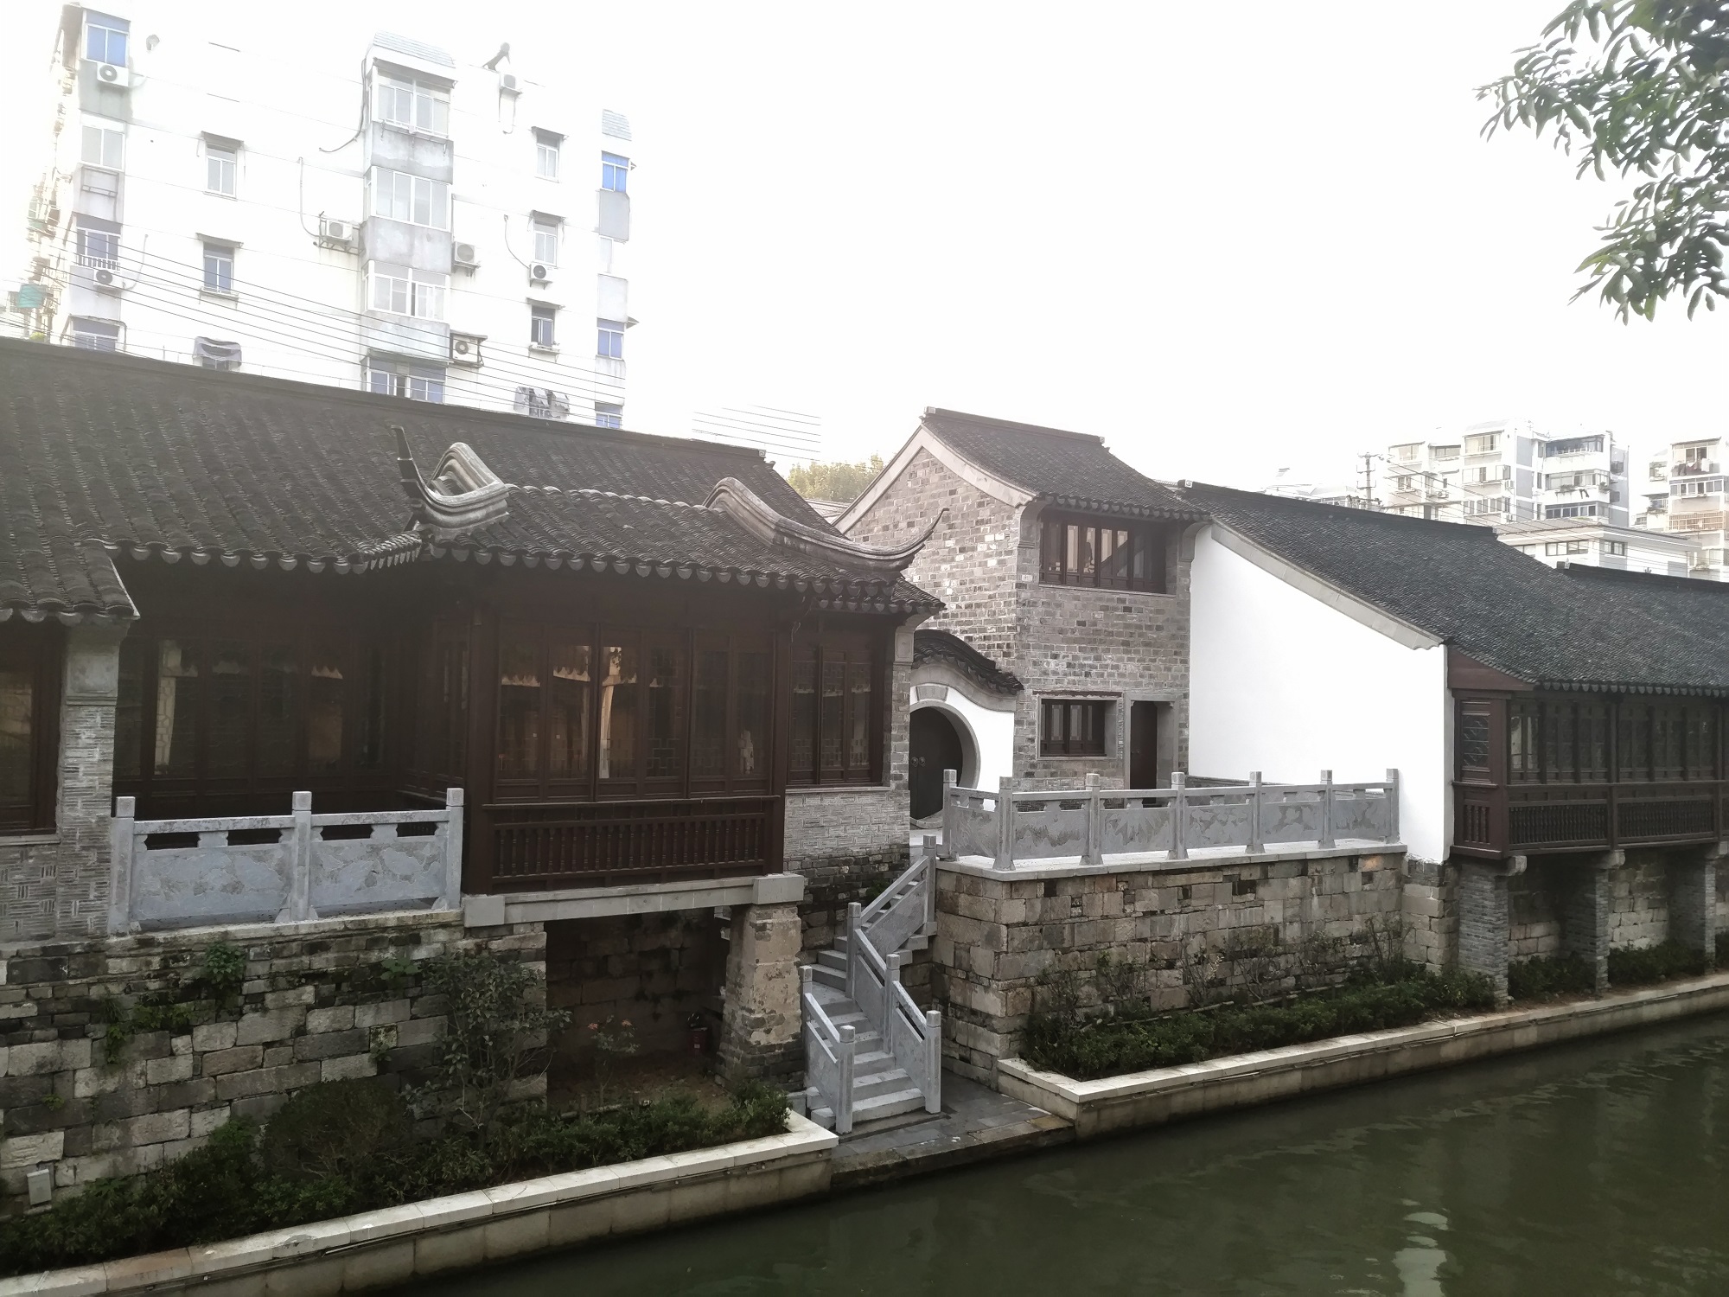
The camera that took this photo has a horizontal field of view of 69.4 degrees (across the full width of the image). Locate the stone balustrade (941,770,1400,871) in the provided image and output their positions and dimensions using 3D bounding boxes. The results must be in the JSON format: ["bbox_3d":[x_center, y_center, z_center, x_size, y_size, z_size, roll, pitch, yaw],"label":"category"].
[{"bbox_3d":[4.615,2.263,17.534,7.812,1.112,1.117,3,-3,-31],"label":"stone balustrade"}]

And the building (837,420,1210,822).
[{"bbox_3d":[2.895,-0.703,24.718,4.385,7.531,6.740,3,-3,-31],"label":"building"}]

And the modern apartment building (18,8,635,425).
[{"bbox_3d":[-18.783,-7.728,43.934,16.000,21.900,15.000,3,-3,-34],"label":"modern apartment building"}]

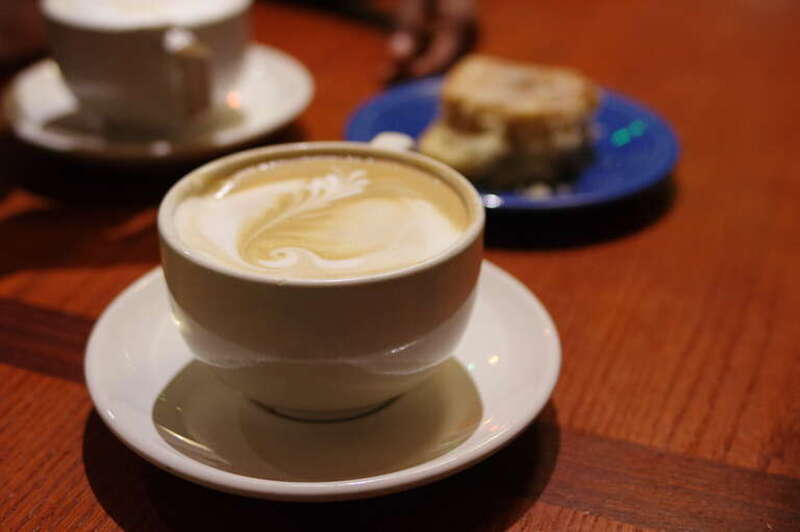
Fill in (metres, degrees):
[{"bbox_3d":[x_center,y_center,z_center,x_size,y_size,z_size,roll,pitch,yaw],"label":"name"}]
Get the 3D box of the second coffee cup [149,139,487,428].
[{"bbox_3d":[-0.021,0.001,0.356,0.102,0.065,0.133,9,31,13],"label":"second coffee cup"}]

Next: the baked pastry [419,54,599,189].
[{"bbox_3d":[0.054,-0.076,0.512,0.080,0.035,0.066,13,32,19],"label":"baked pastry"}]

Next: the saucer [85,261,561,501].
[{"bbox_3d":[-0.025,0.033,0.357,0.160,0.021,0.160,1,30,0],"label":"saucer"}]

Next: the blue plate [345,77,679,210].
[{"bbox_3d":[0.056,-0.060,0.520,0.169,0.020,0.169,1,30,0],"label":"blue plate"}]

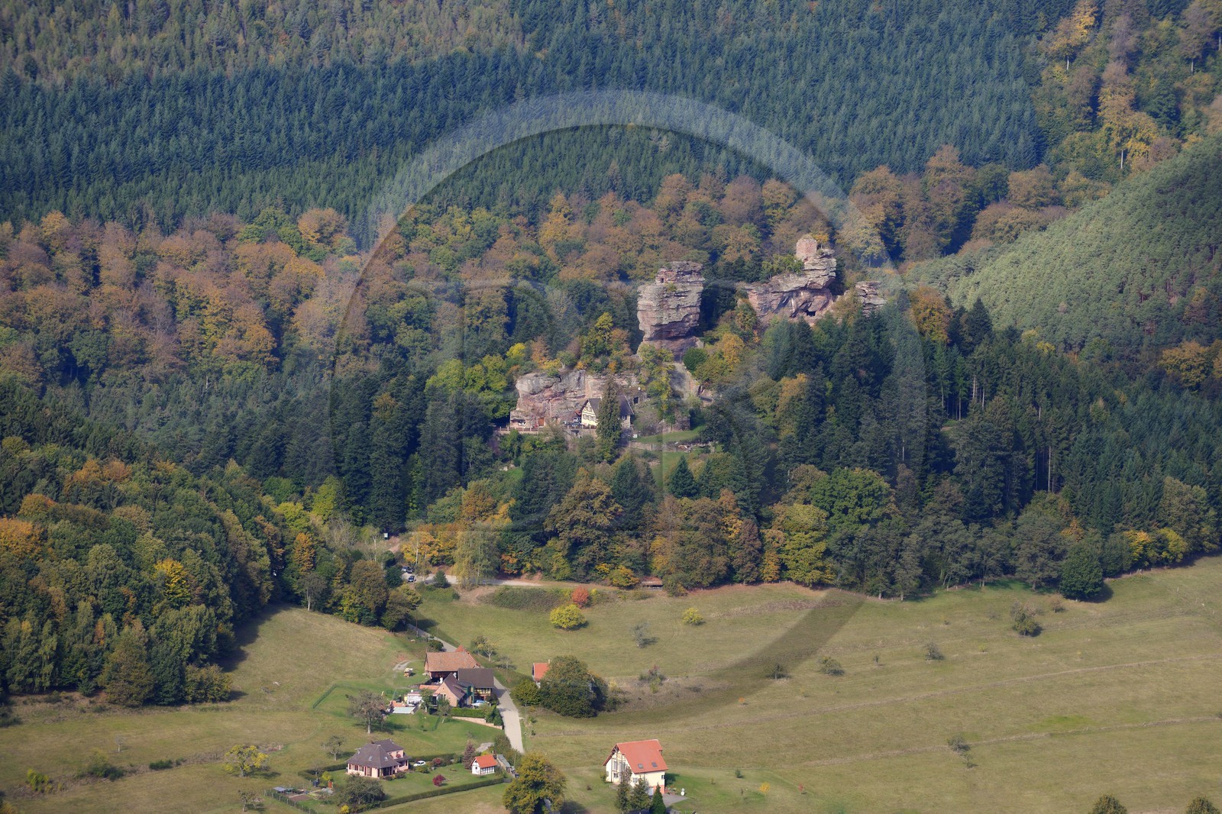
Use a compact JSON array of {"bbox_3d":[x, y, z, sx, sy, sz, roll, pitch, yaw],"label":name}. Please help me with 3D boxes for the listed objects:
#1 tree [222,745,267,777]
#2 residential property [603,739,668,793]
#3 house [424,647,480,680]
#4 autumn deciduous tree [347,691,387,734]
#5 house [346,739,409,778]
[{"bbox_3d":[-95.220,91.850,1764.450,11.700,8.200,11.000,0,8,0],"label":"tree"},{"bbox_3d":[6.480,93.020,1755.230,11.310,12.660,13.520,-5,9,-33],"label":"residential property"},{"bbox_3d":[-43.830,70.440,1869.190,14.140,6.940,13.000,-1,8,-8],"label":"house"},{"bbox_3d":[-64.810,81.270,1802.250,10.500,11.200,10.000,0,8,0],"label":"autumn deciduous tree"},{"bbox_3d":[-59.010,91.610,1770.920,13.880,7.780,12.020,-7,11,-43],"label":"house"}]

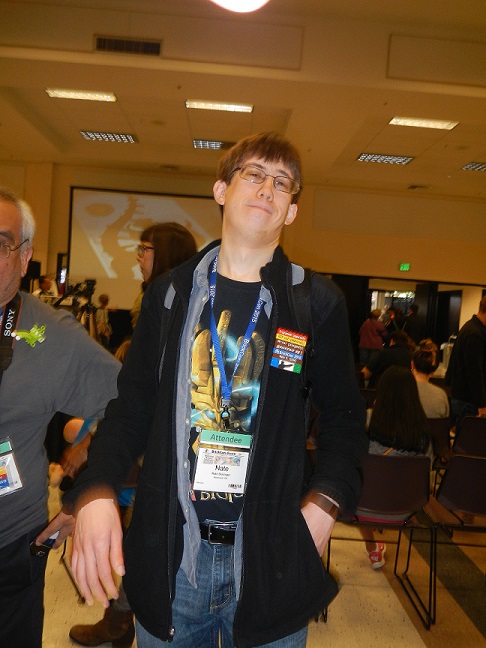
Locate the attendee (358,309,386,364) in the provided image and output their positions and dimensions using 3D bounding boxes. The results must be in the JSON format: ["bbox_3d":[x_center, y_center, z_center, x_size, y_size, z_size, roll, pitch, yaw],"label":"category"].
[{"bbox_3d":[2.352,0.455,9.707,0.520,1.530,0.450,6,3,38],"label":"attendee"}]

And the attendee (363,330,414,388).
[{"bbox_3d":[1.623,0.689,5.939,0.580,1.270,0.760,4,2,-12],"label":"attendee"}]

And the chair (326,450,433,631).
[{"bbox_3d":[0.644,1.000,2.657,0.500,0.780,0.530,4,2,-2],"label":"chair"}]

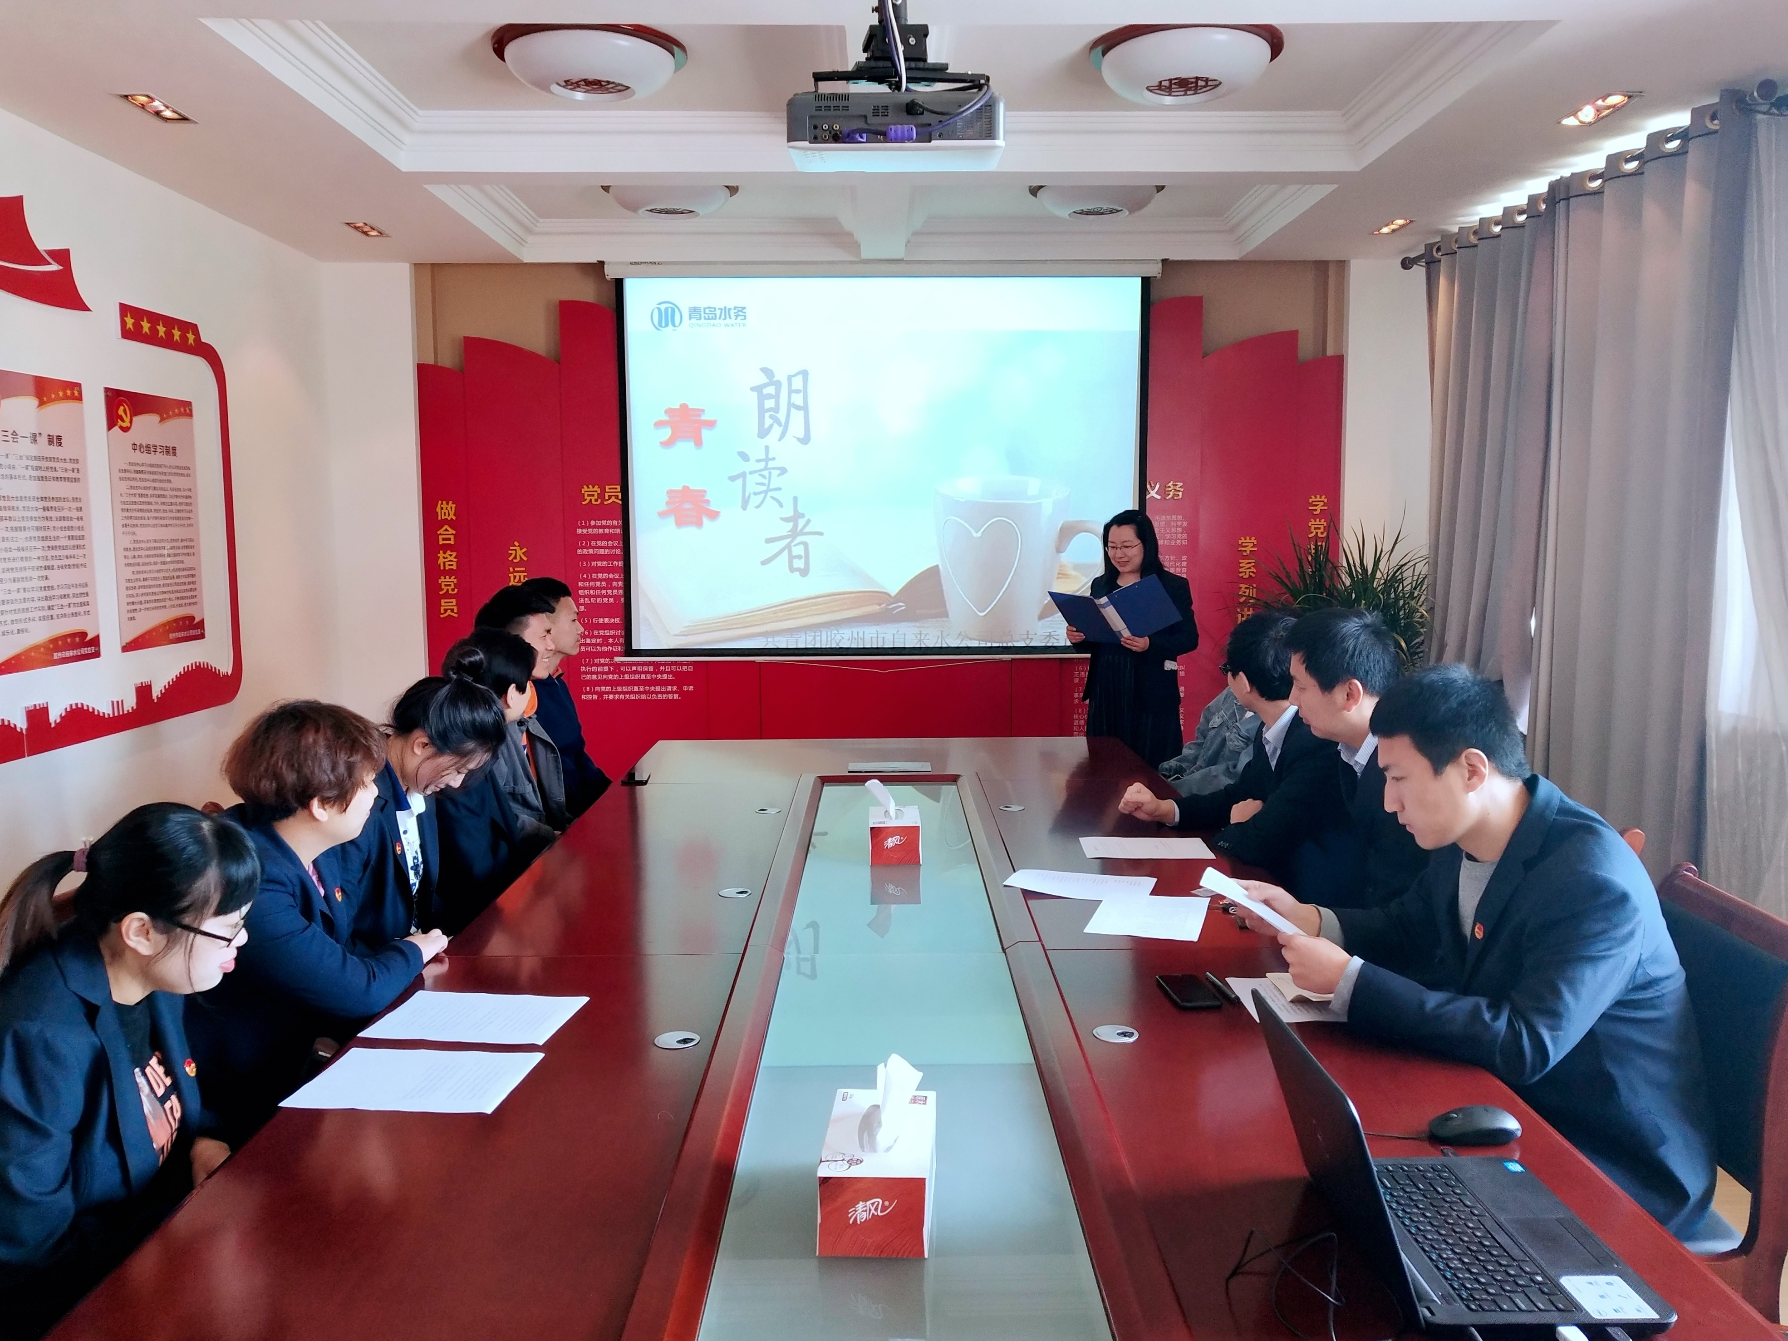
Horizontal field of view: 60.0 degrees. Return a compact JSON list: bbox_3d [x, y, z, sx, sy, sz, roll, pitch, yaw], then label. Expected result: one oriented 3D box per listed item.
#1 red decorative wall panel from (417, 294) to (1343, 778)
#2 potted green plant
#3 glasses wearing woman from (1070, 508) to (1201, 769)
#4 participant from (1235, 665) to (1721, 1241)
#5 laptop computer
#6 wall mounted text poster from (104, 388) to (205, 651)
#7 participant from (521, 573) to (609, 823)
[{"bbox_3d":[-0.057,-0.385,6.744,3.985,2.429,0.100,0,5,-1],"label":"red decorative wall panel"},{"bbox_3d":[1.750,0.194,6.063,0.680,1.524,0.680,0,5,-1],"label":"potted green plant"},{"bbox_3d":[0.960,0.158,6.122,0.500,1.584,0.420,3,6,26],"label":"glasses wearing woman"},{"bbox_3d":[0.840,0.659,2.180,0.700,1.334,0.550,-2,6,-16],"label":"participant"},{"bbox_3d":[0.570,0.498,1.645,0.325,0.240,0.355,0,5,-1],"label":"laptop computer"},{"bbox_3d":[-2.408,-0.493,5.095,0.020,0.815,0.595,0,5,-1],"label":"wall mounted text poster"},{"bbox_3d":[-1.106,0.382,4.948,0.650,1.364,0.500,-1,6,-12],"label":"participant"}]

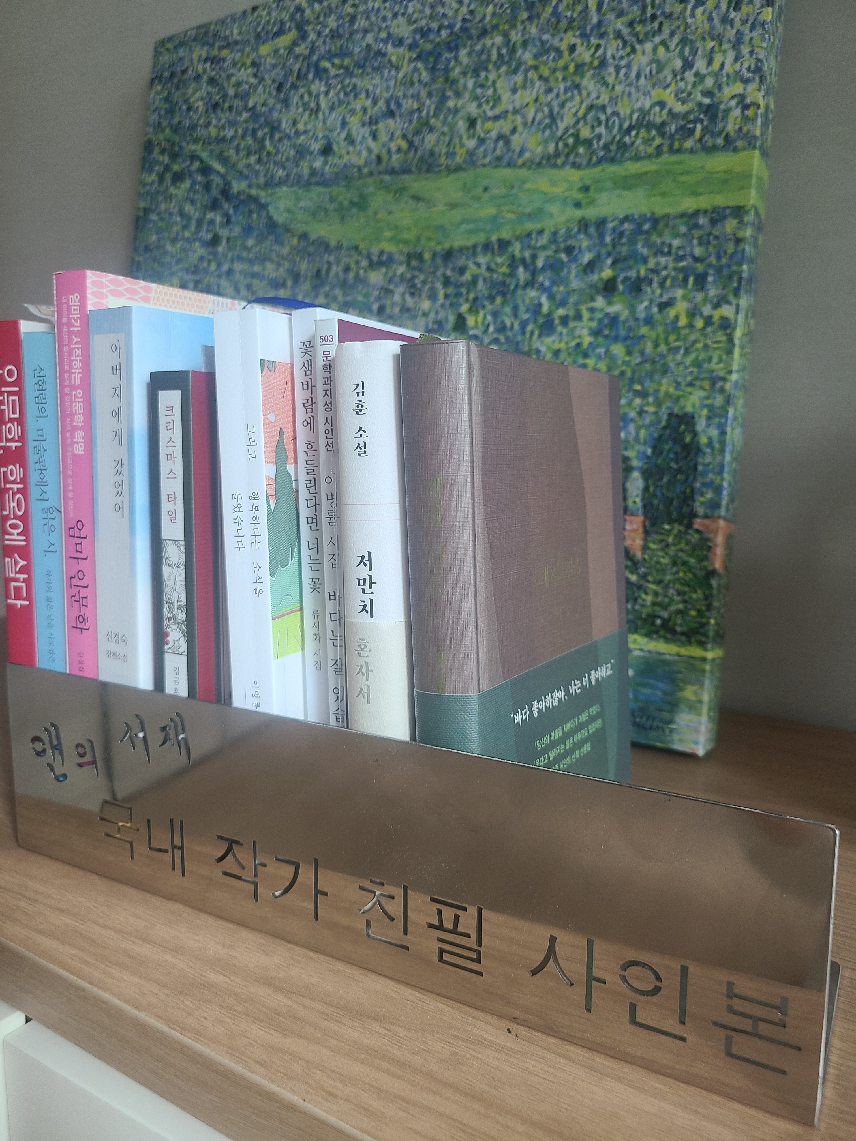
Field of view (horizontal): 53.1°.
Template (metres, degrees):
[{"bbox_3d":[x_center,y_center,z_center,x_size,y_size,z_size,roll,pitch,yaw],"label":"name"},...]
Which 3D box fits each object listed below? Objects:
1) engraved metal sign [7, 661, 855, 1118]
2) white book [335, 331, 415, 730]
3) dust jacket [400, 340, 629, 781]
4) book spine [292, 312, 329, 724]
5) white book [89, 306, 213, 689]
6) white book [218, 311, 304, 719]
[{"bbox_3d":[-0.018,0.082,0.312,0.301,0.079,0.079,5,10,28],"label":"engraved metal sign"},{"bbox_3d":[0.016,0.022,0.320,0.022,0.193,0.135,3,8,28],"label":"white book"},{"bbox_3d":[0.040,0.024,0.308,0.022,0.192,0.138,1,8,30],"label":"dust jacket"},{"bbox_3d":[-0.005,0.015,0.328,0.009,0.205,0.129,3,8,28],"label":"book spine"},{"bbox_3d":[-0.072,0.006,0.369,0.024,0.211,0.145,8,11,33],"label":"white book"},{"bbox_3d":[-0.026,0.012,0.340,0.018,0.206,0.131,3,9,29],"label":"white book"}]

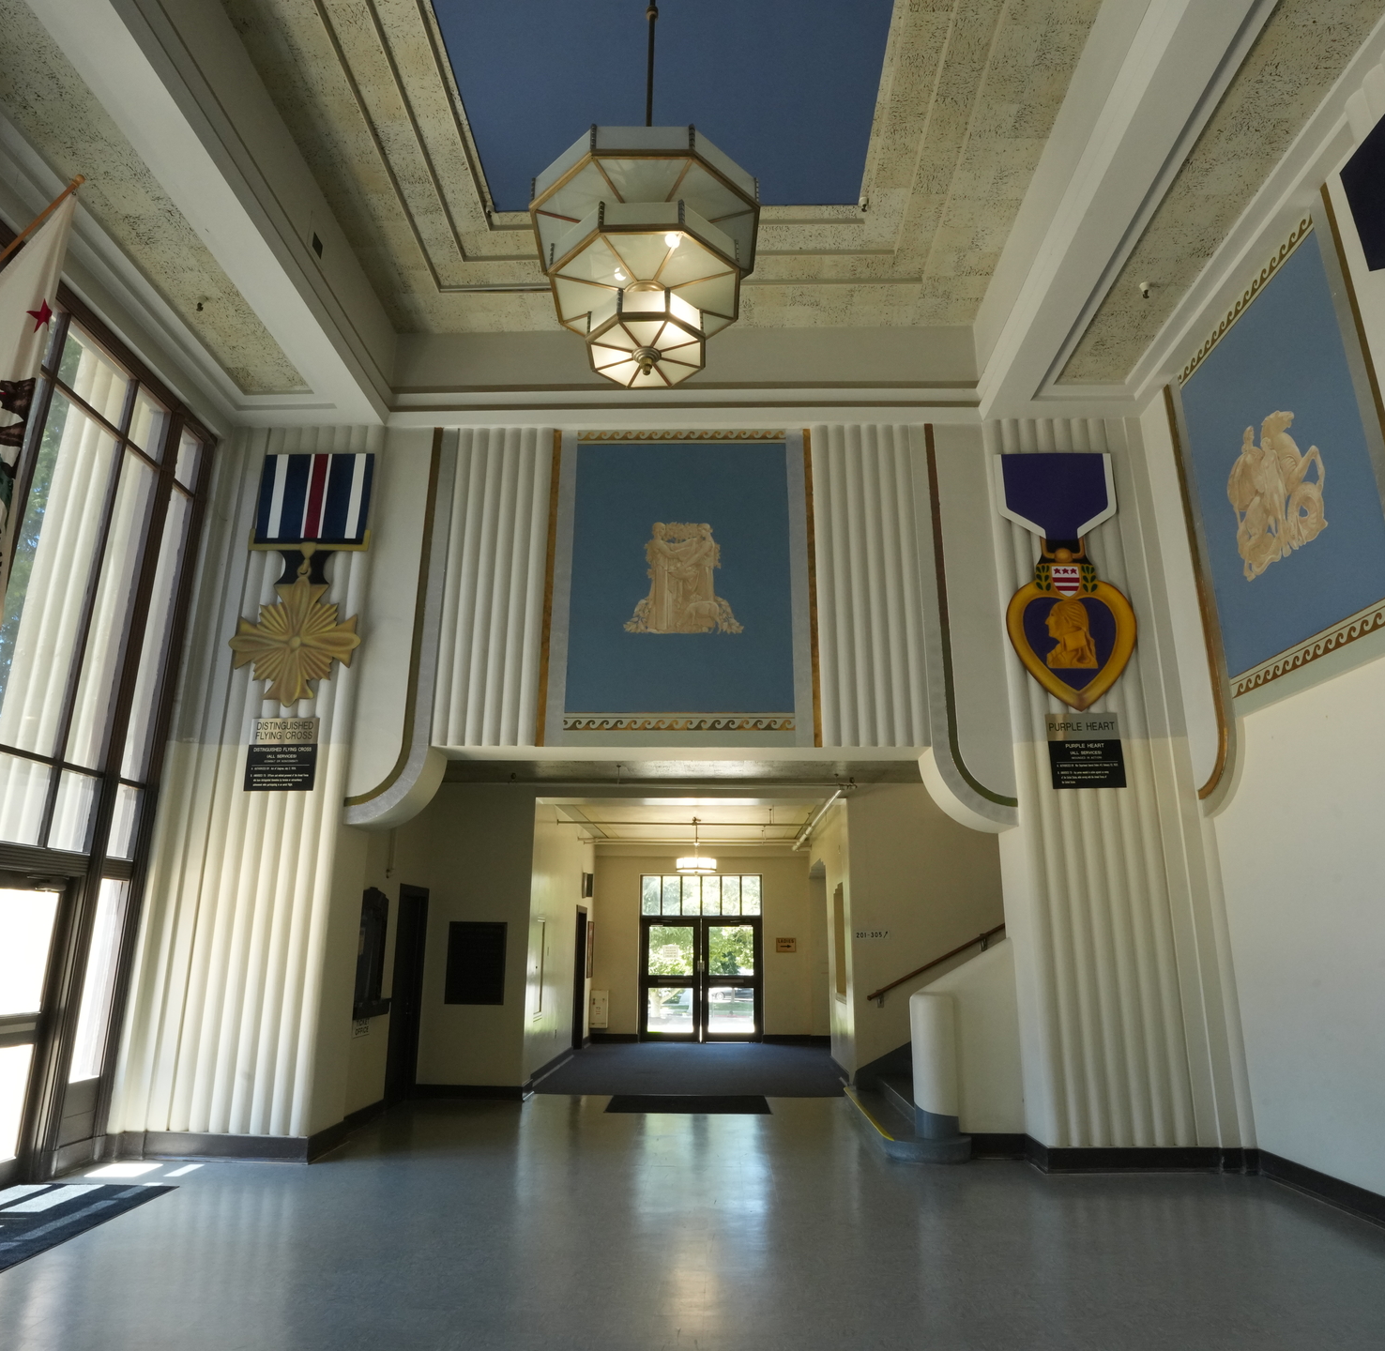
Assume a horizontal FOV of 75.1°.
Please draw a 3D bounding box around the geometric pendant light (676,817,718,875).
[{"bbox_3d":[0.062,2.675,14.184,0.645,0.906,0.645,0,-16,2],"label":"geometric pendant light"}]

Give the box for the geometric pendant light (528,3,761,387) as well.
[{"bbox_3d":[-0.237,-2.948,5.038,1.170,2.950,1.170,0,-16,2],"label":"geometric pendant light"}]

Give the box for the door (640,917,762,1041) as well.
[{"bbox_3d":[0.164,5.412,16.084,2.206,2.119,0.120,0,-16,2],"label":"door"}]

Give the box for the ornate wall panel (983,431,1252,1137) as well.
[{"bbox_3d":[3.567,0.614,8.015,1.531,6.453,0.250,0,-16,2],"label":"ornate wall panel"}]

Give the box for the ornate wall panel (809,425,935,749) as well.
[{"bbox_3d":[1.660,-0.914,8.548,0.974,3.273,0.100,0,-16,2],"label":"ornate wall panel"}]

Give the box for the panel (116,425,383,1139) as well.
[{"bbox_3d":[-3.876,0.621,8.266,1.583,6.505,0.250,0,-16,2],"label":"panel"}]

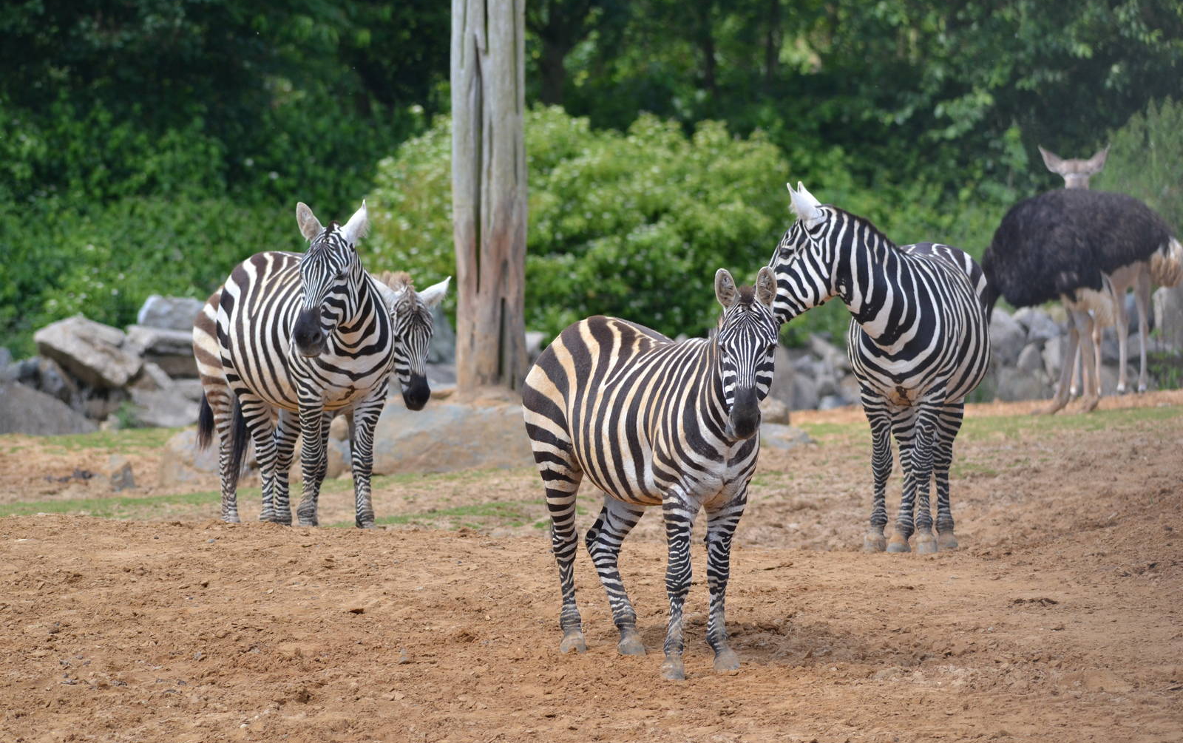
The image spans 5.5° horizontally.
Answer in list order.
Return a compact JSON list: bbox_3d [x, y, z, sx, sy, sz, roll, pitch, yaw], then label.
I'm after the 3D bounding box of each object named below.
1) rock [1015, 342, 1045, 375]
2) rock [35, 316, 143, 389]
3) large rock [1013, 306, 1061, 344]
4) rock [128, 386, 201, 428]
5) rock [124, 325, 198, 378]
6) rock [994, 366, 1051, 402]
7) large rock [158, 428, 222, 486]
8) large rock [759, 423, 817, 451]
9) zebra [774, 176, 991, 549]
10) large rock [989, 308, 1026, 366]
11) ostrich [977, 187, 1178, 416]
[{"bbox_3d":[2.705,-0.074,76.000,0.182,0.211,0.200,0,2,0],"label":"rock"},{"bbox_3d":[-2.854,-0.113,70.000,0.620,0.420,0.500,0,2,0],"label":"rock"},{"bbox_3d":[2.699,-0.282,74.500,0.290,0.210,0.260,0,2,0],"label":"large rock"},{"bbox_3d":[-2.360,0.202,69.000,0.450,0.220,0.360,0,2,0],"label":"rock"},{"bbox_3d":[-2.440,-0.117,70.800,0.489,0.302,0.420,0,2,0],"label":"rock"},{"bbox_3d":[2.557,0.074,73.000,0.330,0.210,0.280,0,2,0],"label":"rock"},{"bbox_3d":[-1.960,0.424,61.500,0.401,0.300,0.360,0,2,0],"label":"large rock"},{"bbox_3d":[0.997,0.346,64.500,0.360,0.140,0.300,0,2,0],"label":"large rock"},{"bbox_3d":[1.224,-0.014,52.200,0.870,1.560,1.550,0,2,12],"label":"zebra"},{"bbox_3d":[2.462,-0.208,74.000,0.300,0.330,0.300,0,2,0],"label":"large rock"},{"bbox_3d":[2.823,-0.424,73.000,1.340,1.320,0.620,0,2,-7],"label":"ostrich"}]

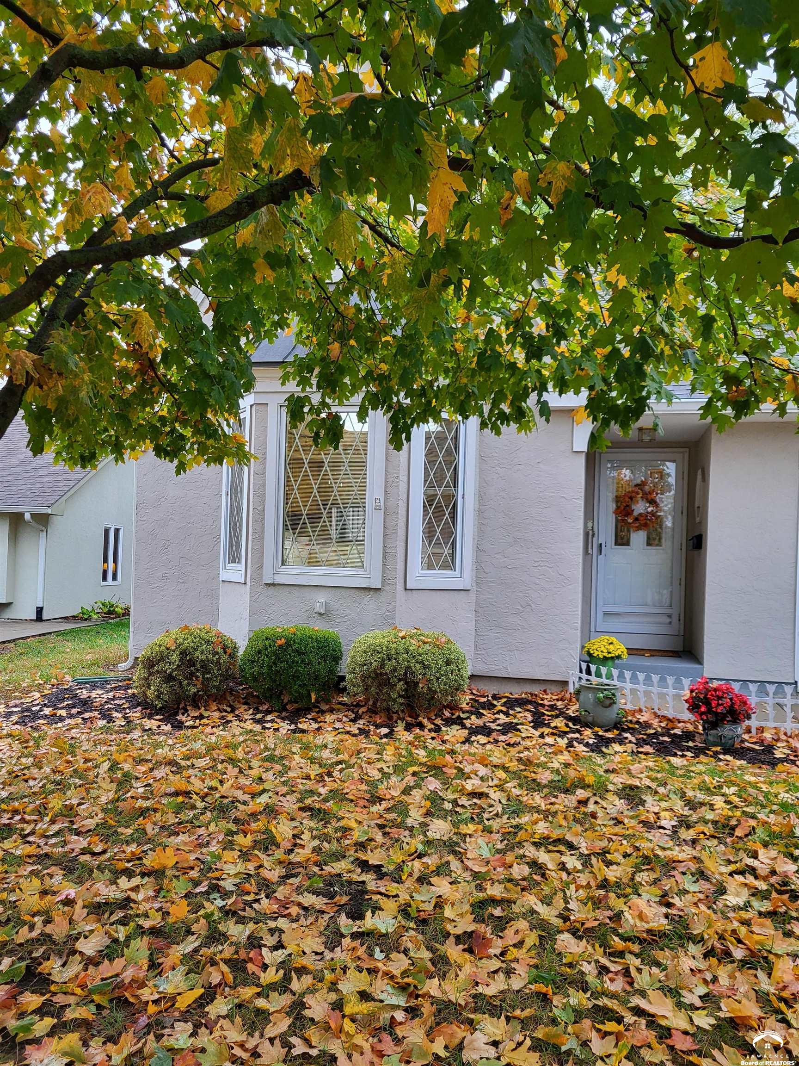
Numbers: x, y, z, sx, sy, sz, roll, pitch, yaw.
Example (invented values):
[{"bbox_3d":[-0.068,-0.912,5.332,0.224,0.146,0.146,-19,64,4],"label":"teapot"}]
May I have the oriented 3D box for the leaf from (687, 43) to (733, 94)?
[{"bbox_3d":[0.721,-1.069,1.850,0.112,0.135,0.030,2,0,17],"label":"leaf"}]

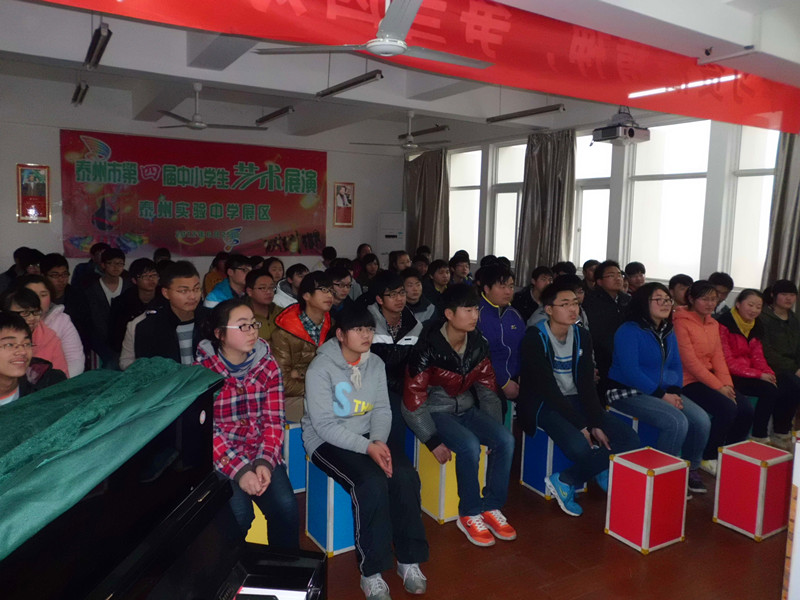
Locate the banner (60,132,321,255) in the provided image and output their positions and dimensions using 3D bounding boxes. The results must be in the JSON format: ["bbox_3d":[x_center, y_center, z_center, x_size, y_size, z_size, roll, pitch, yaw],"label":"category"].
[{"bbox_3d":[-2.834,-1.481,8.926,3.801,1.685,0.020,-3,8,-31],"label":"banner"}]

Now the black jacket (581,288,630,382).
[{"bbox_3d":[1.861,0.282,5.423,0.520,0.740,0.420,-4,9,-39],"label":"black jacket"}]

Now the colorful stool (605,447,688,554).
[{"bbox_3d":[1.239,0.990,3.010,0.294,0.398,0.238,-2,7,-30],"label":"colorful stool"}]

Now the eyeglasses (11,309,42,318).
[{"bbox_3d":[-2.058,0.070,3.287,0.140,0.045,0.140,5,7,32],"label":"eyeglasses"}]

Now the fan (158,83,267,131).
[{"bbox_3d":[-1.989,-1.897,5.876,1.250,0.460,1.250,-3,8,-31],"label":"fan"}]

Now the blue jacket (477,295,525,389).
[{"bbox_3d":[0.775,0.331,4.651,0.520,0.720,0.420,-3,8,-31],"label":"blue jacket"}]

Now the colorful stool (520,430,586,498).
[{"bbox_3d":[0.926,0.924,3.586,0.294,0.398,0.238,-1,6,-27],"label":"colorful stool"}]

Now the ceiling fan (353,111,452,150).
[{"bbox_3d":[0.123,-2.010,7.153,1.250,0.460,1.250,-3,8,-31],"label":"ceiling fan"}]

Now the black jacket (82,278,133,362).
[{"bbox_3d":[-2.468,0.136,5.061,0.460,0.660,0.320,-3,8,-31],"label":"black jacket"}]

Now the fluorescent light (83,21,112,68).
[{"bbox_3d":[-2.280,-1.894,4.528,0.125,0.090,1.220,-3,8,-31],"label":"fluorescent light"}]

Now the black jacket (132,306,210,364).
[{"bbox_3d":[-1.198,0.374,3.310,0.500,0.620,0.360,-3,8,-31],"label":"black jacket"}]

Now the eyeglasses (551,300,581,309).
[{"bbox_3d":[1.035,0.028,3.759,0.140,0.040,0.140,-2,8,-27],"label":"eyeglasses"}]

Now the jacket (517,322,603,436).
[{"bbox_3d":[0.990,0.493,3.761,0.500,0.700,0.460,-3,8,-31],"label":"jacket"}]

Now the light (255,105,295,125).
[{"bbox_3d":[-1.556,-2.260,7.399,0.110,0.090,1.250,-3,8,-31],"label":"light"}]

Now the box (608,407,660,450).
[{"bbox_3d":[1.590,0.954,4.060,0.304,0.427,0.251,-2,8,-27],"label":"box"}]

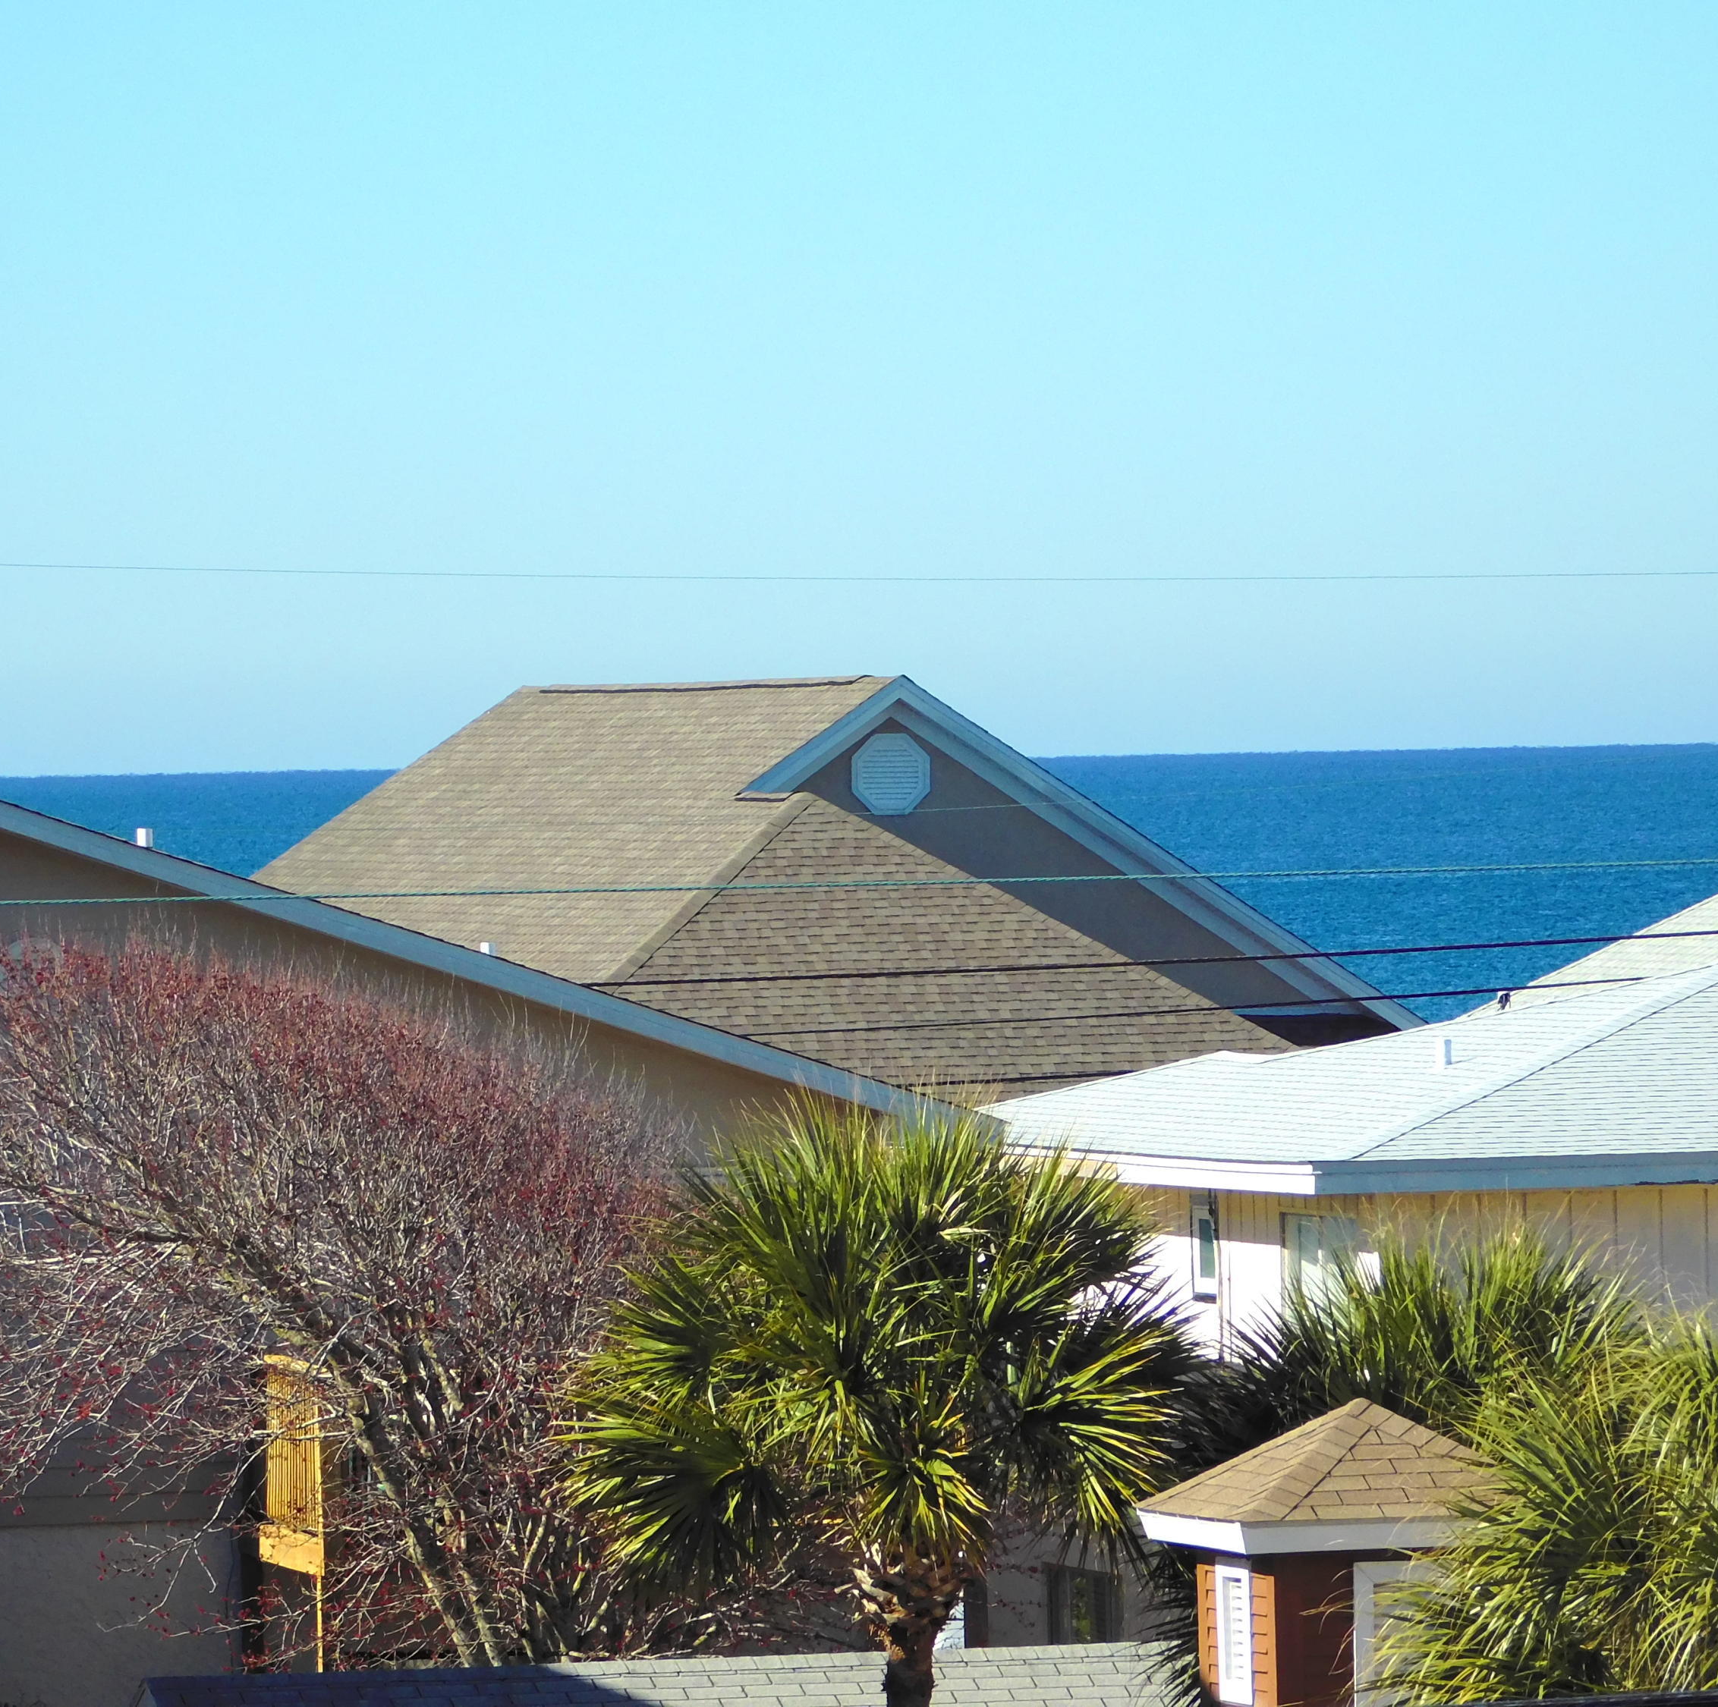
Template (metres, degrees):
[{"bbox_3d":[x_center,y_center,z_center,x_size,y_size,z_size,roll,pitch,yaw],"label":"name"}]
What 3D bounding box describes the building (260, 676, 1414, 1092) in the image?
[{"bbox_3d":[-0.569,2.537,137.685,11.000,8.200,18.800,-1,0,-16],"label":"building"}]

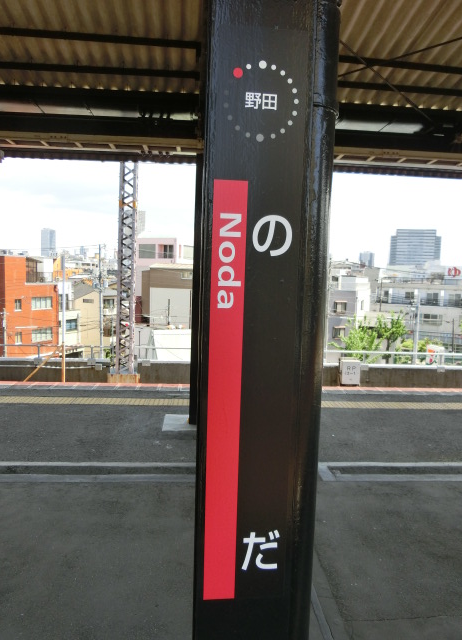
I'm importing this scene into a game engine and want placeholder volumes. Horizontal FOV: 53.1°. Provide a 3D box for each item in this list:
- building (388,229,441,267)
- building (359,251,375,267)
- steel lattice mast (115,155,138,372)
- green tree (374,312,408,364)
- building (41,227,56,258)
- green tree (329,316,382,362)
[{"bbox_3d":[212.359,-60.682,542.596,54.000,90.300,27.000,2,3,7],"label":"building"},{"bbox_3d":[251.853,-88.902,859.923,19.000,74.630,17.000,6,6,41],"label":"building"},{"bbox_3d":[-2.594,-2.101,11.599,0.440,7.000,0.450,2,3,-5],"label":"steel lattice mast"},{"bbox_3d":[13.341,3.019,39.210,2.700,7.320,2.600,3,3,15],"label":"green tree"},{"bbox_3d":[-456.527,-148.821,1154.399,25.000,153.040,25.000,2,3,11],"label":"building"},{"bbox_3d":[9.315,3.254,35.203,3.700,7.050,3.600,2,3,10],"label":"green tree"}]

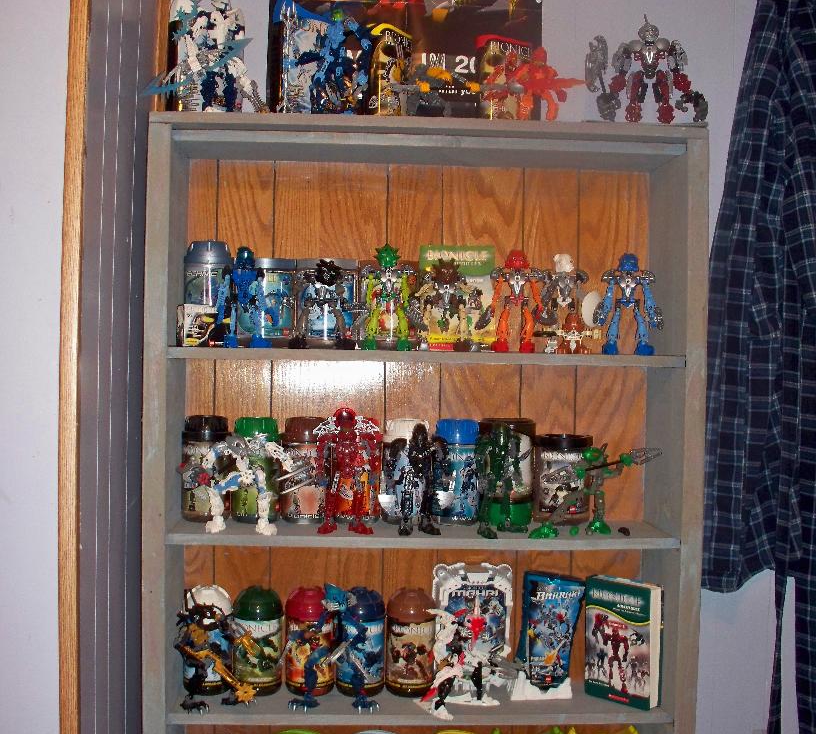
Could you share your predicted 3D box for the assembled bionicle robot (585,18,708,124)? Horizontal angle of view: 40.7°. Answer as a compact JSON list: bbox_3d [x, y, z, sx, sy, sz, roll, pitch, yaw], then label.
[{"bbox_3d":[0.395,-0.489,1.820,0.198,0.171,0.090,1,1,-4],"label":"assembled bionicle robot"}]

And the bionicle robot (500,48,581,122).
[{"bbox_3d":[0.220,-0.465,1.812,0.130,0.118,0.090,1,1,-9],"label":"bionicle robot"}]

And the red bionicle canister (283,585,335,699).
[{"bbox_3d":[-0.168,0.468,1.896,0.085,0.181,0.085,1,1,-3],"label":"red bionicle canister"}]

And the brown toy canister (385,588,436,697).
[{"bbox_3d":[0.006,0.471,1.903,0.085,0.181,0.085,1,1,-3],"label":"brown toy canister"}]

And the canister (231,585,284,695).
[{"bbox_3d":[-0.258,0.466,1.891,0.085,0.181,0.085,1,1,-3],"label":"canister"}]

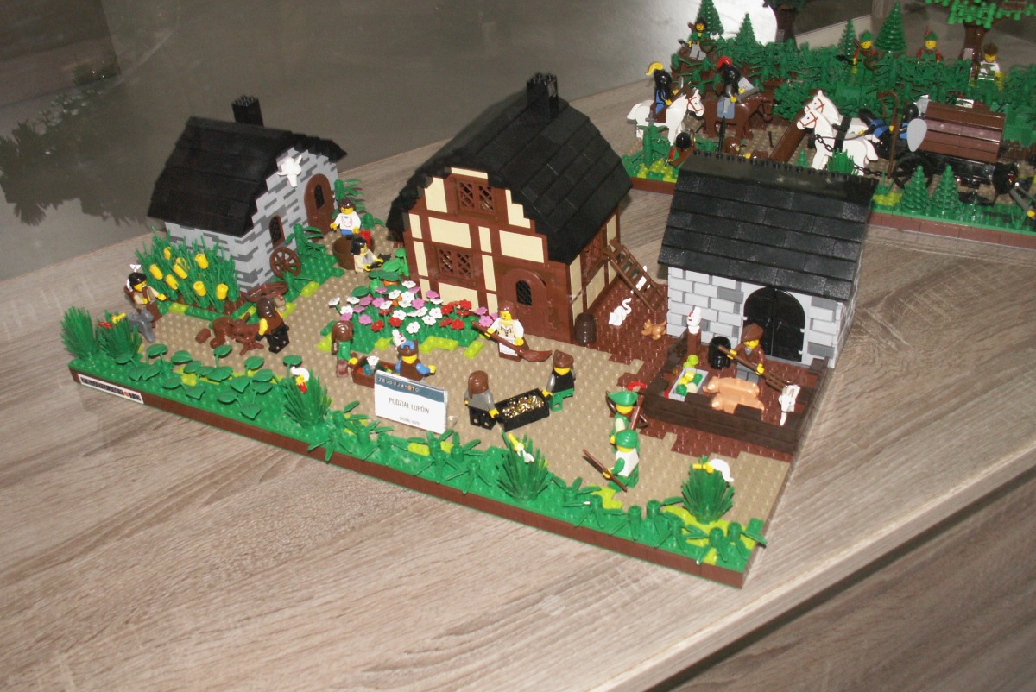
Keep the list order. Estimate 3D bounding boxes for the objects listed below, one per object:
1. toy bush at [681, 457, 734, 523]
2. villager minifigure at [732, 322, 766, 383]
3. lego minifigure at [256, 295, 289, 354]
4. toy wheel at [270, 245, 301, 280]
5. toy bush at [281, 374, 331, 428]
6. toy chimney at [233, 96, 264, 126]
[{"bbox_3d":[0.106,0.082,0.586,0.031,0.036,0.031,-3,36,2],"label":"toy bush"},{"bbox_3d":[0.152,0.005,0.683,0.025,0.045,0.017,13,39,24],"label":"villager minifigure"},{"bbox_3d":[-0.177,-0.017,0.754,0.016,0.043,0.024,13,39,24],"label":"lego minifigure"},{"bbox_3d":[-0.186,-0.065,0.834,0.005,0.027,0.027,-24,19,43],"label":"toy wheel"},{"bbox_3d":[-0.138,0.035,0.680,0.032,0.036,0.032,-3,36,2],"label":"toy bush"},{"bbox_3d":[-0.214,-0.186,0.833,0.016,0.021,0.016,13,40,24],"label":"toy chimney"}]

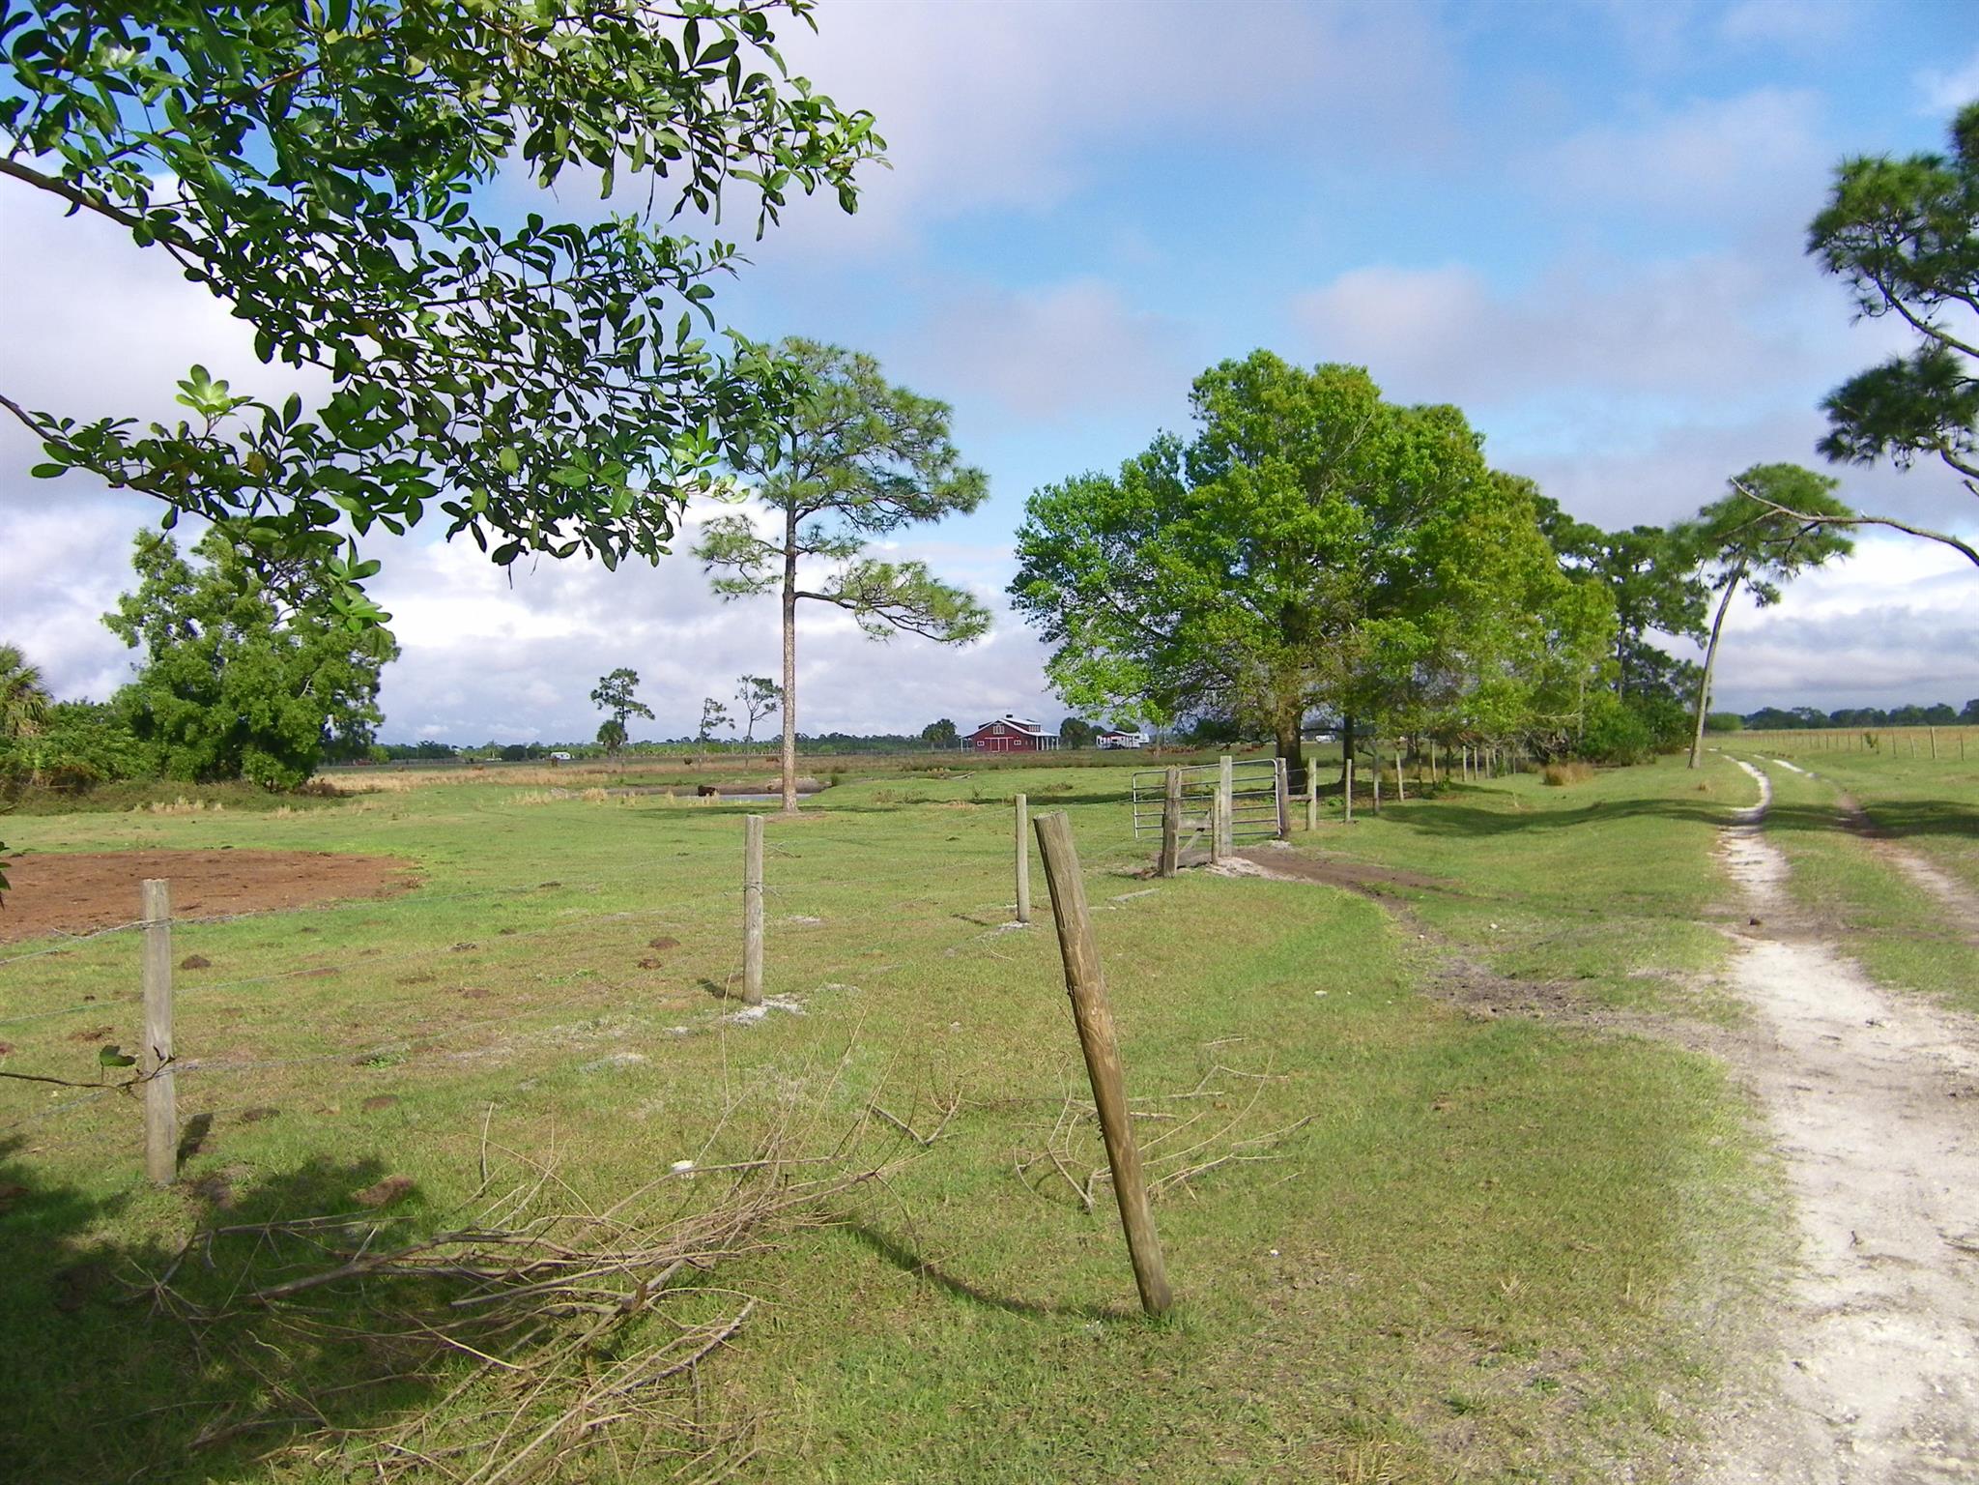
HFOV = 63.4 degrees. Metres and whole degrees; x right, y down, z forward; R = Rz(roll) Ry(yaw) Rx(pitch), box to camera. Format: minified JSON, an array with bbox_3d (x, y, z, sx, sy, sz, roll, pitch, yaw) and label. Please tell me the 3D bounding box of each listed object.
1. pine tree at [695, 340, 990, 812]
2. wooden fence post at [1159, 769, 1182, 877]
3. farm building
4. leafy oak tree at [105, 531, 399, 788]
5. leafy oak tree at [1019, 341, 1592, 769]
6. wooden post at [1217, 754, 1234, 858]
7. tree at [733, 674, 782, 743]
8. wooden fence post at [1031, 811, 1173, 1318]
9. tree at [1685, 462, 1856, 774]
[{"bbox_3d":[-3.900,-4.433,42.500,7.840,12.519,7.200,-1,0,0],"label":"pine tree"},{"bbox_3d":[2.222,0.979,19.500,0.180,1.330,0.180,1,0,0],"label":"wooden fence post"},{"bbox_3d":[4.897,-1.861,338.000,16.500,7.900,15.000,-1,0,19],"label":"farm building"},{"bbox_3d":[-34.976,-3.817,76.000,13.946,12.405,12.500,-1,0,0],"label":"leafy oak tree"},{"bbox_3d":[10.621,-5.682,53.000,19.759,14.384,15.500,-1,0,0],"label":"leafy oak tree"},{"bbox_3d":[3.340,0.906,22.600,0.160,1.420,0.160,-1,0,0],"label":"wooden post"},{"bbox_3d":[-21.947,-2.055,152.000,4.698,8.955,4.300,-1,0,0],"label":"tree"},{"bbox_3d":[0.321,0.922,4.450,0.092,1.519,0.092,-12,11,0],"label":"wooden fence post"},{"bbox_3d":[32.678,-5.274,67.000,7.053,12.683,6.600,-1,0,0],"label":"tree"}]

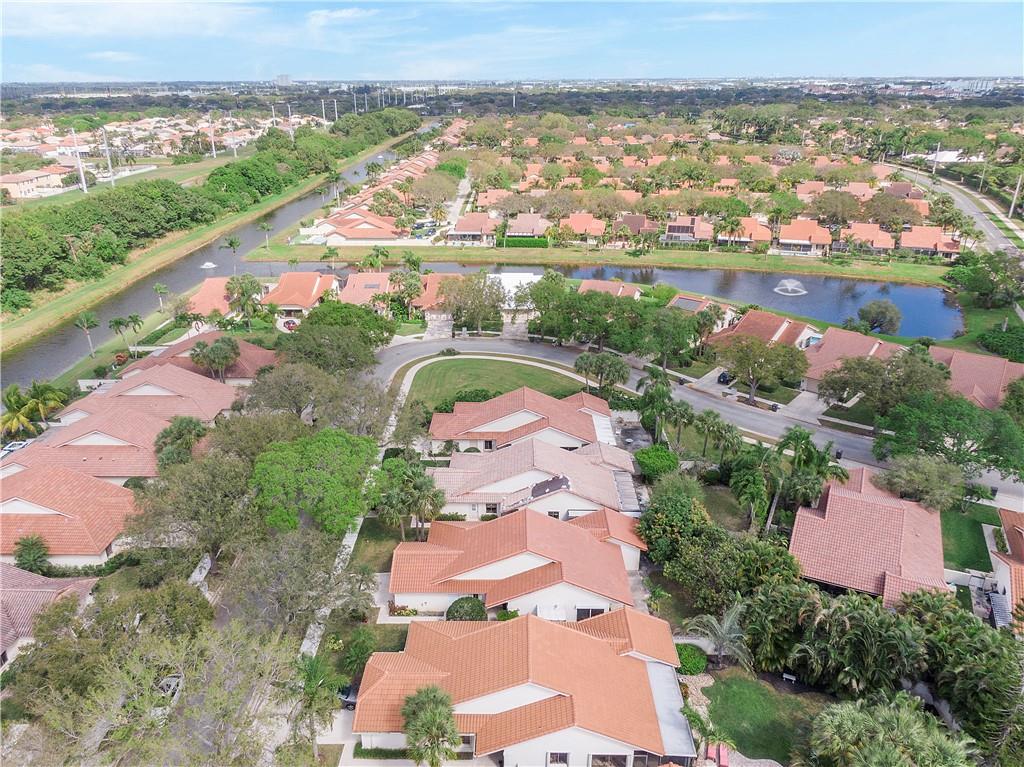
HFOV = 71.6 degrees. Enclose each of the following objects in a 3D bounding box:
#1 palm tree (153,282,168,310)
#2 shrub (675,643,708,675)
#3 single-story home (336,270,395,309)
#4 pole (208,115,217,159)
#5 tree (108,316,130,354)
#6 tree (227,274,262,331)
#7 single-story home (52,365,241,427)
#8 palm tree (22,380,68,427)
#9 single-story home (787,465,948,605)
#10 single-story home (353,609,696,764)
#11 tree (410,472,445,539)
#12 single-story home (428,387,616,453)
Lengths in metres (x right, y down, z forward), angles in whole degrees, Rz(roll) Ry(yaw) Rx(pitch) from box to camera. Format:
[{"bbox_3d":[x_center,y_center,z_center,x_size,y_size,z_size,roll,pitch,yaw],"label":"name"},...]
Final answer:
[{"bbox_3d":[-73.680,-18.124,149.652,3.382,6.346,3.382,0,23,0],"label":"palm tree"},{"bbox_3d":[14.511,22.152,58.395,2.800,2.100,2.700,0,23,0],"label":"shrub"},{"bbox_3d":[-30.047,-20.558,153.363,12.600,6.100,23.520,0,23,0],"label":"single-story home"},{"bbox_3d":[-177.648,-146.376,420.957,0.900,24.700,0.900,0,23,0],"label":"pole"},{"bbox_3d":[-68.605,-8.125,124.929,3.666,7.422,3.666,0,23,0],"label":"tree"},{"bbox_3d":[-50.575,-14.900,134.090,5.900,11.100,5.900,0,23,0],"label":"tree"},{"bbox_3d":[-50.136,2.512,99.830,23.730,6.100,13.230,0,23,0],"label":"single-story home"},{"bbox_3d":[-65.186,2.876,98.159,5.600,6.900,5.600,0,23,0],"label":"palm tree"},{"bbox_3d":[35.310,14.711,70.303,13.398,6.200,23.646,10,25,23],"label":"single-story home"},{"bbox_3d":[0.789,21.543,52.118,23.750,6.200,12.700,0,23,0],"label":"single-story home"},{"bbox_3d":[-8.736,12.893,72.763,3.800,8.000,3.800,0,23,0],"label":"tree"},{"bbox_3d":[1.425,4.655,91.338,23.200,6.200,12.900,0,23,0],"label":"single-story home"}]

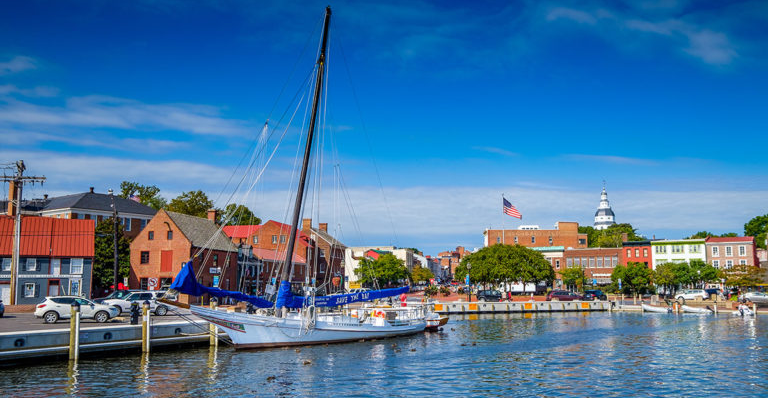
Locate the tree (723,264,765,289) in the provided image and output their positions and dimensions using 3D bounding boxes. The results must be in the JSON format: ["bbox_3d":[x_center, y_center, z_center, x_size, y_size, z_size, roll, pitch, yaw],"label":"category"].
[{"bbox_3d":[54.980,12.290,98.000,6.600,5.200,6.200,-4,-9,30],"label":"tree"}]

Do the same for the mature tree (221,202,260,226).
[{"bbox_3d":[-27.832,7.216,125.192,9.500,13.000,9.500,0,-8,0],"label":"mature tree"}]

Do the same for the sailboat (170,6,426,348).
[{"bbox_3d":[-4.800,-1.956,39.429,4.800,21.200,19.600,-6,-10,36],"label":"sailboat"}]

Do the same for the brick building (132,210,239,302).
[{"bbox_3d":[-24.100,7.095,77.352,7.400,10.700,16.500,0,-8,2],"label":"brick building"}]

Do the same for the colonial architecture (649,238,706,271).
[{"bbox_3d":[60.270,13.812,129.088,9.800,10.600,11.000,-5,-9,30],"label":"colonial architecture"}]

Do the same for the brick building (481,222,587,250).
[{"bbox_3d":[37.155,14.578,164.554,25.000,15.600,13.000,0,-8,-3],"label":"brick building"}]

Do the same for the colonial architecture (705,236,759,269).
[{"bbox_3d":[71.317,13.410,131.004,8.800,11.320,11.000,-5,-9,33],"label":"colonial architecture"}]

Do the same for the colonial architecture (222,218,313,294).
[{"bbox_3d":[-18.000,8.320,87.182,12.300,10.600,11.300,-4,-9,27],"label":"colonial architecture"}]

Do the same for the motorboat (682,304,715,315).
[{"bbox_3d":[39.256,13.942,80.000,3.600,1.050,1.600,-4,-9,30],"label":"motorboat"}]

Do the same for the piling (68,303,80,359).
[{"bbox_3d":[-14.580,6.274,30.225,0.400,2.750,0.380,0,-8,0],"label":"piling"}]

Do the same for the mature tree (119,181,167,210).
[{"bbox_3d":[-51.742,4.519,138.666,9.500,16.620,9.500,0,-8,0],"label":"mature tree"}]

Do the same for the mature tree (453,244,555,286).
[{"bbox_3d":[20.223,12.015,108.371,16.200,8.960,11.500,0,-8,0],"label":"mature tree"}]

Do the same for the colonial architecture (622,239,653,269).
[{"bbox_3d":[54.242,14.398,134.054,5.800,10.600,11.000,-5,-9,30],"label":"colonial architecture"}]

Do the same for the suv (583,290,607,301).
[{"bbox_3d":[30.230,13.711,91.486,1.850,1.720,4.600,-6,-10,40],"label":"suv"}]

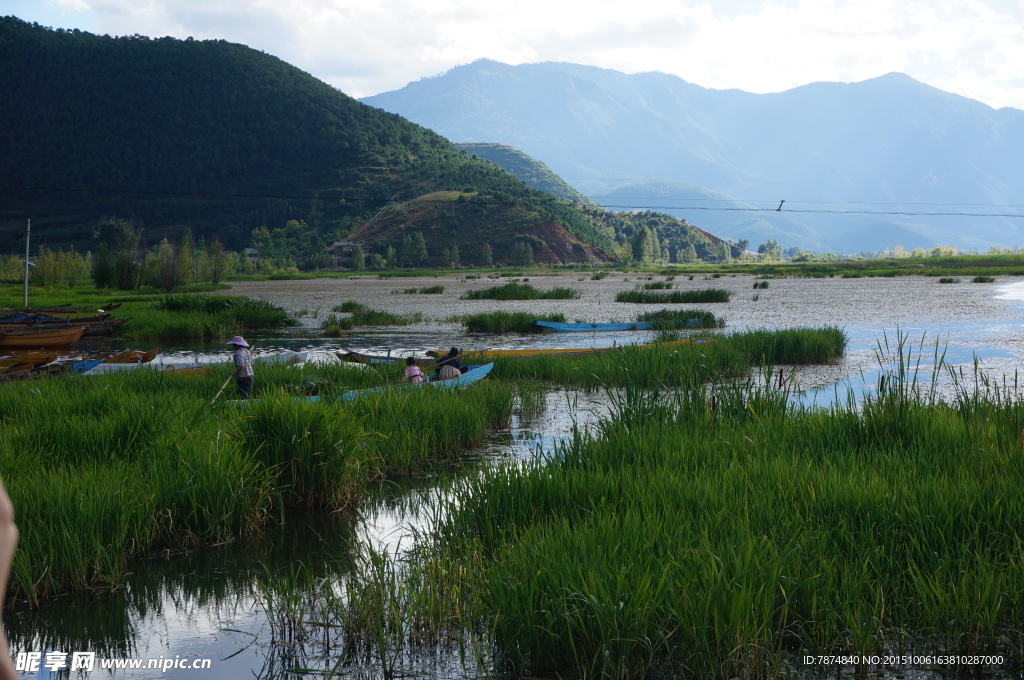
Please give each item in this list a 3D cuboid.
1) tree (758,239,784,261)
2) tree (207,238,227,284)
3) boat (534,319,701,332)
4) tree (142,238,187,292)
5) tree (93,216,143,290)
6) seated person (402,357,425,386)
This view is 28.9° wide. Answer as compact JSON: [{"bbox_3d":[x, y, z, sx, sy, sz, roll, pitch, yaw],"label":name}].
[{"bbox_3d":[82.872,-28.869,640.000,8.400,7.400,7.800,0,2,0],"label":"tree"},{"bbox_3d":[-28.976,-7.668,195.000,1.950,4.500,1.950,0,2,0],"label":"tree"},{"bbox_3d":[4.445,-0.584,83.000,7.300,0.600,1.100,-1,3,-28],"label":"boat"},{"bbox_3d":[-27.435,-5.882,157.000,3.500,4.300,3.400,0,2,0],"label":"tree"},{"bbox_3d":[-33.243,-7.282,168.000,4.100,6.000,4.000,0,2,0],"label":"tree"},{"bbox_3d":[-2.180,0.729,44.600,0.500,0.700,0.520,1,3,18],"label":"seated person"}]

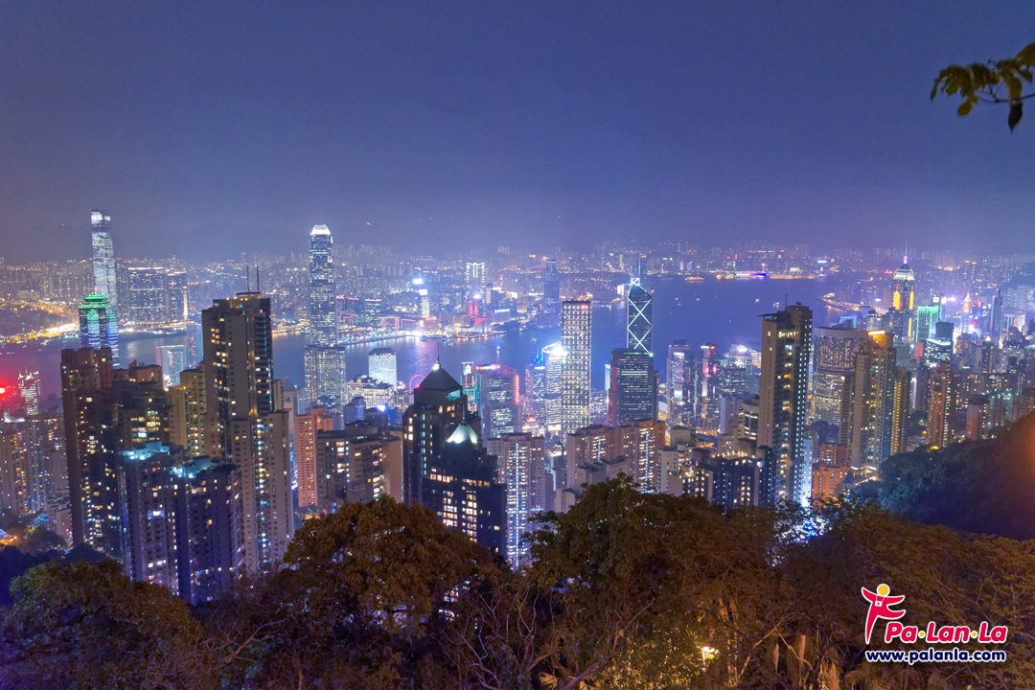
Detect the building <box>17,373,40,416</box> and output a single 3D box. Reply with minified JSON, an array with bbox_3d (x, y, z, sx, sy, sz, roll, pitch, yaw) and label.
[{"bbox_3d":[-840.960,125.970,1345.580,32.000,153.000,30.000,-3,9,-20],"label":"building"}]

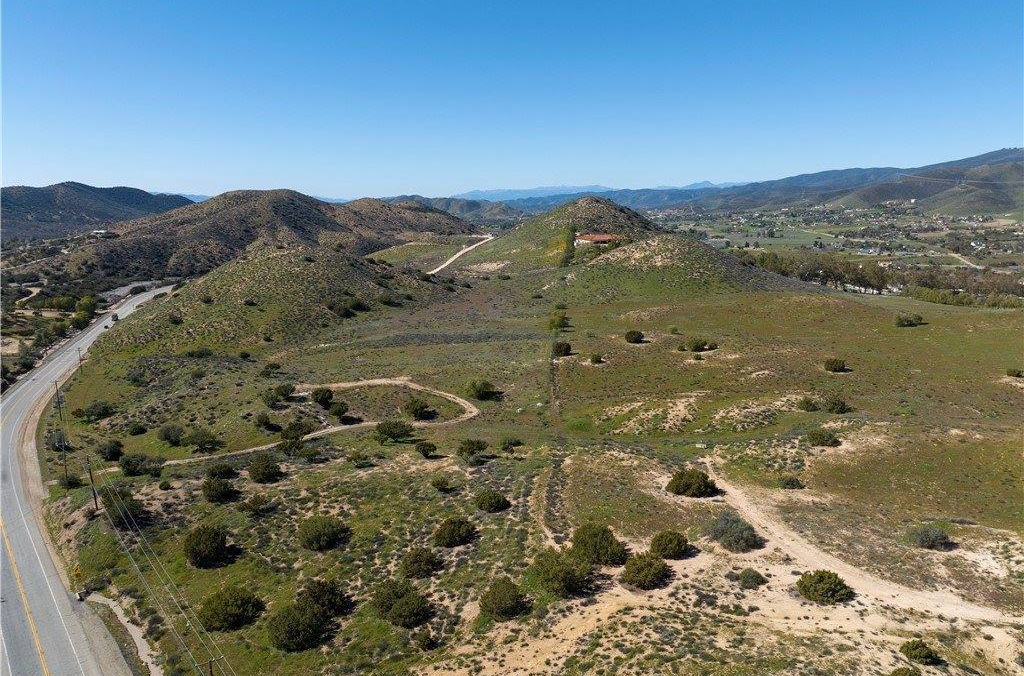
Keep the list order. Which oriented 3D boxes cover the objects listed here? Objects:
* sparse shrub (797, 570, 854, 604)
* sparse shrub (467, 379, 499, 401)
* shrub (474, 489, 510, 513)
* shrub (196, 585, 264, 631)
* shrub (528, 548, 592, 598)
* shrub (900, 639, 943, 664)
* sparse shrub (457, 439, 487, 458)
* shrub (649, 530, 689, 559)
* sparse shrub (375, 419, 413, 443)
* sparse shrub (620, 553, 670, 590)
[{"bbox_3d":[38.970,30.330,88.180,6.750,3.800,6.080,0,11,0],"label":"sparse shrub"},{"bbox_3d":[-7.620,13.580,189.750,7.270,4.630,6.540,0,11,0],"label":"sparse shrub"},{"bbox_3d":[-3.170,25.250,109.560,5.250,3.280,4.730,0,11,-2],"label":"shrub"},{"bbox_3d":[-37.350,35.020,93.910,7.610,3.720,6.850,-5,12,-23],"label":"shrub"},{"bbox_3d":[6.350,29.840,92.660,8.040,4.380,7.240,1,11,4],"label":"shrub"},{"bbox_3d":[42.310,32.120,73.210,3.700,1.700,3.100,7,13,32],"label":"shrub"},{"bbox_3d":[-8.490,23.100,150.620,5.970,3.370,5.380,0,11,0],"label":"sparse shrub"},{"bbox_3d":[20.400,26.910,92.330,5.010,3.480,4.510,3,11,13],"label":"shrub"},{"bbox_3d":[-27.060,20.780,161.700,8.230,4.080,7.400,-2,11,-10],"label":"sparse shrub"},{"bbox_3d":[17.250,29.440,91.330,5.870,4.290,5.280,0,11,0],"label":"sparse shrub"}]

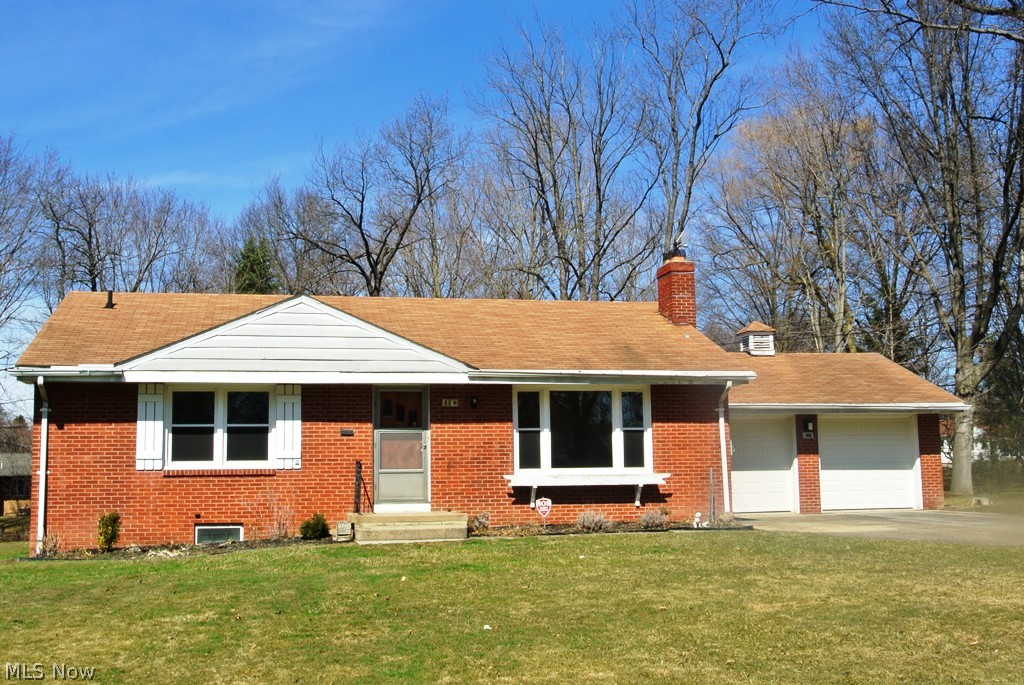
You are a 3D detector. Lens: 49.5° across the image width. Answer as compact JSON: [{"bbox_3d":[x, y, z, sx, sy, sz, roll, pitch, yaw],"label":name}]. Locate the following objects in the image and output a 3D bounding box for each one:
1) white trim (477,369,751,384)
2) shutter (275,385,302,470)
[{"bbox_3d":[1.886,0.621,20.031,5.328,0.257,0.160,1,-7,-11],"label":"white trim"},{"bbox_3d":[-3.878,1.474,19.256,0.454,1.465,0.045,1,-7,-11],"label":"shutter"}]

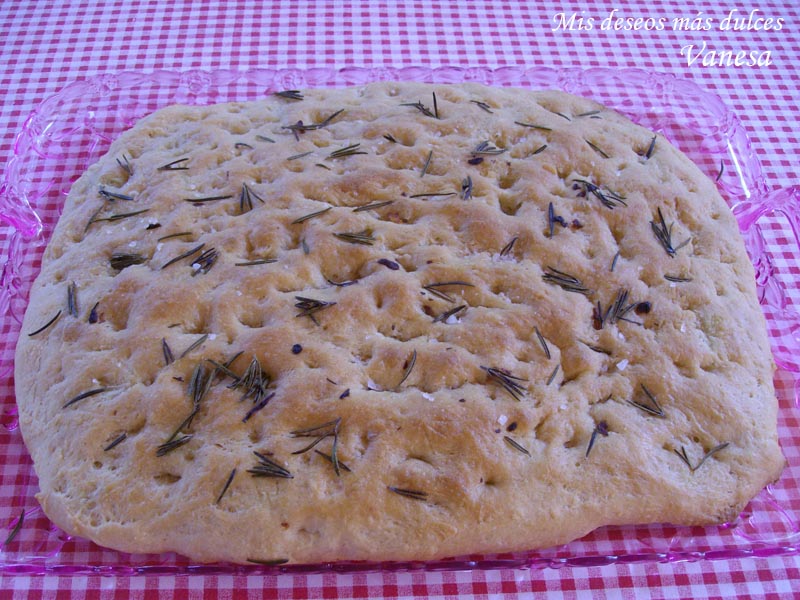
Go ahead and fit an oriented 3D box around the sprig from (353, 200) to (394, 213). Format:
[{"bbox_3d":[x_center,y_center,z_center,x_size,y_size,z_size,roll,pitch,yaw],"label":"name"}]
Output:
[{"bbox_3d":[-0.016,-0.055,0.491,0.025,0.003,0.004,-15,55,-12],"label":"sprig"}]

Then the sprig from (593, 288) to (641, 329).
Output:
[{"bbox_3d":[0.118,0.005,0.448,0.023,0.008,0.026,12,55,8],"label":"sprig"}]

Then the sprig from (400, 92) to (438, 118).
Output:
[{"bbox_3d":[0.013,-0.128,0.545,0.025,0.006,0.026,2,54,0],"label":"sprig"}]

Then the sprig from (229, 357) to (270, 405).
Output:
[{"bbox_3d":[-0.060,0.035,0.345,0.016,0.009,0.021,28,58,19],"label":"sprig"}]

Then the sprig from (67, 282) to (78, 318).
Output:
[{"bbox_3d":[-0.178,0.001,0.452,0.006,0.003,0.025,-11,55,-9],"label":"sprig"}]

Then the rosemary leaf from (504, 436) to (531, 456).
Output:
[{"bbox_3d":[0.057,0.071,0.400,0.015,0.002,0.002,36,61,23],"label":"rosemary leaf"}]

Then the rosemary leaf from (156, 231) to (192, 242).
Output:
[{"bbox_3d":[-0.102,-0.029,0.376,0.016,0.003,0.003,-15,55,-13],"label":"rosemary leaf"}]

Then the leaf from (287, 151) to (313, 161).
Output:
[{"bbox_3d":[-0.052,-0.075,0.430,0.015,0.003,0.002,-20,56,-15],"label":"leaf"}]

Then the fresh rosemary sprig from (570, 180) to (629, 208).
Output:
[{"bbox_3d":[0.119,-0.063,0.497,0.037,0.008,0.015,35,60,23],"label":"fresh rosemary sprig"}]

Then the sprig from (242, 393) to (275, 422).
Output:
[{"bbox_3d":[-0.055,0.042,0.325,0.002,0.003,0.017,34,59,21],"label":"sprig"}]

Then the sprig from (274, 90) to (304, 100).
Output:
[{"bbox_3d":[-0.073,-0.136,0.553,0.019,0.004,0.008,2,54,1],"label":"sprig"}]

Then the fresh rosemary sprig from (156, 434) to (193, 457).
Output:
[{"bbox_3d":[-0.108,0.069,0.399,0.017,0.004,0.005,-20,57,-14],"label":"fresh rosemary sprig"}]

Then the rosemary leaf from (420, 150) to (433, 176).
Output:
[{"bbox_3d":[0.017,-0.084,0.515,0.003,0.003,0.025,13,54,9],"label":"rosemary leaf"}]

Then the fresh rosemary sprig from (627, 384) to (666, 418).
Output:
[{"bbox_3d":[0.100,0.040,0.335,0.016,0.004,0.011,22,56,14],"label":"fresh rosemary sprig"}]

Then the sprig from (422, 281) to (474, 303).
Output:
[{"bbox_3d":[0.026,-0.004,0.451,0.027,0.005,0.013,8,53,5],"label":"sprig"}]

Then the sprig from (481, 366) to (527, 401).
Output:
[{"bbox_3d":[0.052,0.039,0.418,0.027,0.006,0.013,32,59,21],"label":"sprig"}]

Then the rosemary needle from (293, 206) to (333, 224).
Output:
[{"bbox_3d":[-0.051,-0.049,0.485,0.026,0.003,0.003,-25,57,-18],"label":"rosemary needle"}]

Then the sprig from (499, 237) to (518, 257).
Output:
[{"bbox_3d":[0.052,-0.025,0.392,0.003,0.004,0.015,34,60,22],"label":"sprig"}]

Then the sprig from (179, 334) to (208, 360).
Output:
[{"bbox_3d":[-0.107,0.025,0.432,0.002,0.002,0.019,34,60,22],"label":"sprig"}]

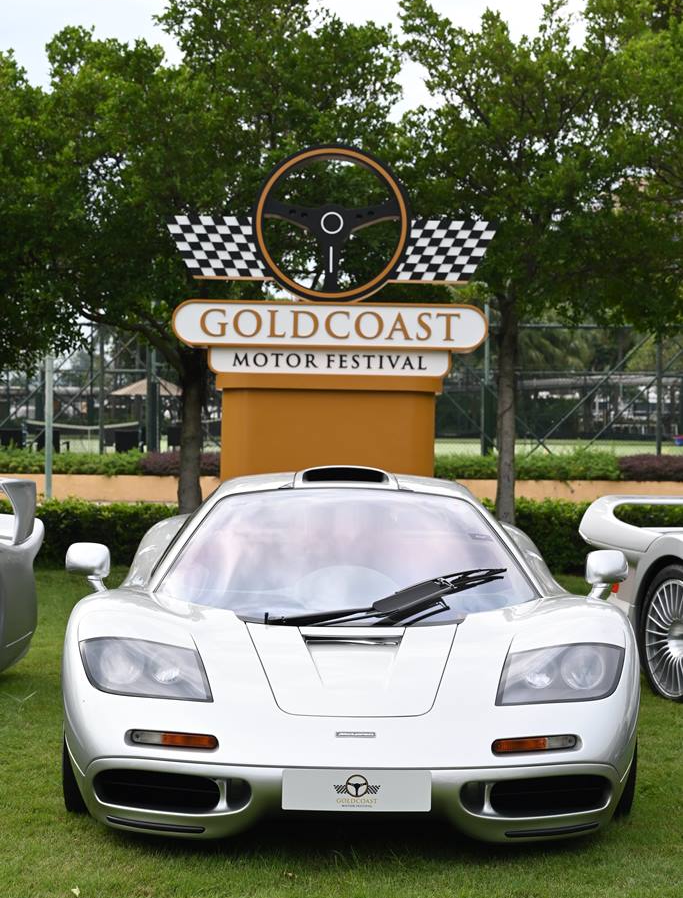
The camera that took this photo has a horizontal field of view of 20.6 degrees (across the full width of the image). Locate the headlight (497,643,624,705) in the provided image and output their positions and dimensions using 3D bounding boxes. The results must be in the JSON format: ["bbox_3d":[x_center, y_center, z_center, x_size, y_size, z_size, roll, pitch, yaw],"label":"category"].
[{"bbox_3d":[0.648,0.664,5.540,0.380,0.150,0.320,1,1,-1],"label":"headlight"}]

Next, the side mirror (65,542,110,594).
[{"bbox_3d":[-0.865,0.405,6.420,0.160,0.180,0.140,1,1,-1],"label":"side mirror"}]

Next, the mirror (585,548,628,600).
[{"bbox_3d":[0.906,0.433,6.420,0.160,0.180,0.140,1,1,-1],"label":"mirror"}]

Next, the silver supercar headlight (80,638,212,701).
[{"bbox_3d":[-0.577,0.648,5.540,0.380,0.150,0.320,1,1,-1],"label":"silver supercar headlight"}]

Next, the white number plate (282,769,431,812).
[{"bbox_3d":[0.041,0.933,5.130,0.405,0.115,0.020,1,1,-1],"label":"white number plate"}]

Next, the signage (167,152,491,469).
[{"bbox_3d":[-0.086,-0.572,13.500,2.360,3.200,0.700,1,1,0],"label":"signage"}]

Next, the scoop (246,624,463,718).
[{"bbox_3d":[0.033,0.656,5.640,0.660,0.190,0.720,1,1,-1],"label":"scoop"}]

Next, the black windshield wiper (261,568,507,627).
[{"bbox_3d":[0.145,0.495,6.350,0.830,0.170,0.480,1,1,-1],"label":"black windshield wiper"}]

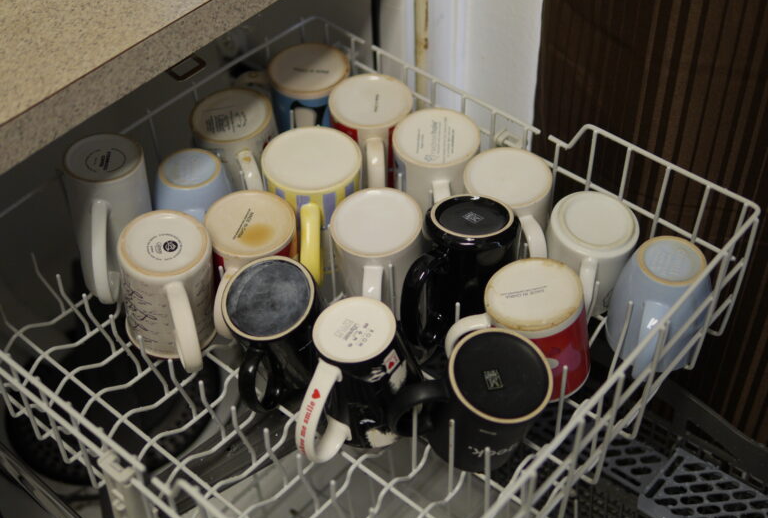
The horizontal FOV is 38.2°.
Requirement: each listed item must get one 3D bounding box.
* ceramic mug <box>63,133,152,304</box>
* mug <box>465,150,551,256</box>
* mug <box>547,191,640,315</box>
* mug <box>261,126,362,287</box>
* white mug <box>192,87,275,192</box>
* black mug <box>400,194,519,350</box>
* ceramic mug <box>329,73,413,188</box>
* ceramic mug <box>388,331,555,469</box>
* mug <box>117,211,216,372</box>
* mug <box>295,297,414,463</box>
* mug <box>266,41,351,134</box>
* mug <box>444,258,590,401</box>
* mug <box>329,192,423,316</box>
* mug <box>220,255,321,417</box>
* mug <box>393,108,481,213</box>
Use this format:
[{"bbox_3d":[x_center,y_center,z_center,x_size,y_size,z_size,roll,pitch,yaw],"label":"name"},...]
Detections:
[{"bbox_3d":[-0.248,-0.025,1.009,0.073,0.148,0.106,4,44,1],"label":"ceramic mug"},{"bbox_3d":[0.123,-0.033,1.060,0.083,0.096,0.117,-16,48,-14],"label":"mug"},{"bbox_3d":[0.182,0.009,1.014,0.081,0.093,0.112,8,50,-2],"label":"mug"},{"bbox_3d":[-0.068,-0.044,1.050,0.093,0.100,0.130,-1,46,-5],"label":"mug"},{"bbox_3d":[-0.138,-0.097,1.107,0.082,0.096,0.113,-19,48,-9],"label":"white mug"},{"bbox_3d":[0.063,0.015,0.987,0.114,0.114,0.082,-24,42,-33],"label":"black mug"},{"bbox_3d":[-0.012,-0.111,1.118,0.083,0.096,0.117,-3,47,-4],"label":"ceramic mug"},{"bbox_3d":[0.065,0.116,0.895,0.120,0.090,0.084,-3,57,-17],"label":"ceramic mug"},{"bbox_3d":[-0.183,0.035,0.969,0.083,0.119,0.119,-14,57,-16],"label":"mug"},{"bbox_3d":[-0.030,0.106,0.920,0.082,0.109,0.120,27,55,28],"label":"mug"},{"bbox_3d":[-0.078,-0.153,1.168,0.083,0.096,0.114,3,48,2],"label":"mug"},{"bbox_3d":[0.116,0.066,0.949,0.118,0.094,0.083,-15,44,-1],"label":"mug"},{"bbox_3d":[-0.005,0.011,0.997,0.083,0.096,0.117,1,49,5],"label":"mug"},{"bbox_3d":[-0.096,0.072,0.966,0.082,0.097,0.118,14,64,17],"label":"mug"},{"bbox_3d":[0.051,-0.072,1.076,0.083,0.096,0.114,-4,49,-5],"label":"mug"}]

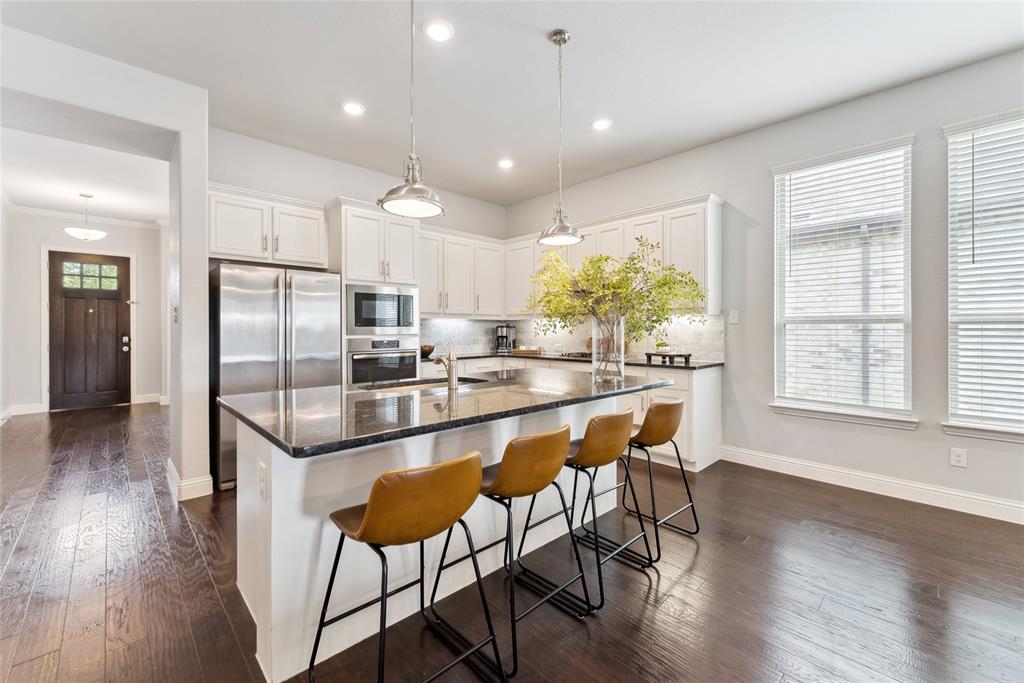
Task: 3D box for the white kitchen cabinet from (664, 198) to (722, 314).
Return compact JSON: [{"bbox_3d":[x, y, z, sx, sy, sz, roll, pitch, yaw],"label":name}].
[{"bbox_3d":[1.751,-0.782,3.850,0.419,1.045,0.345,1,2,45],"label":"white kitchen cabinet"}]

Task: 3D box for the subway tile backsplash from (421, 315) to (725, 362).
[{"bbox_3d":[0.302,-0.045,4.307,1.788,0.475,3.040,-1,2,-44],"label":"subway tile backsplash"}]

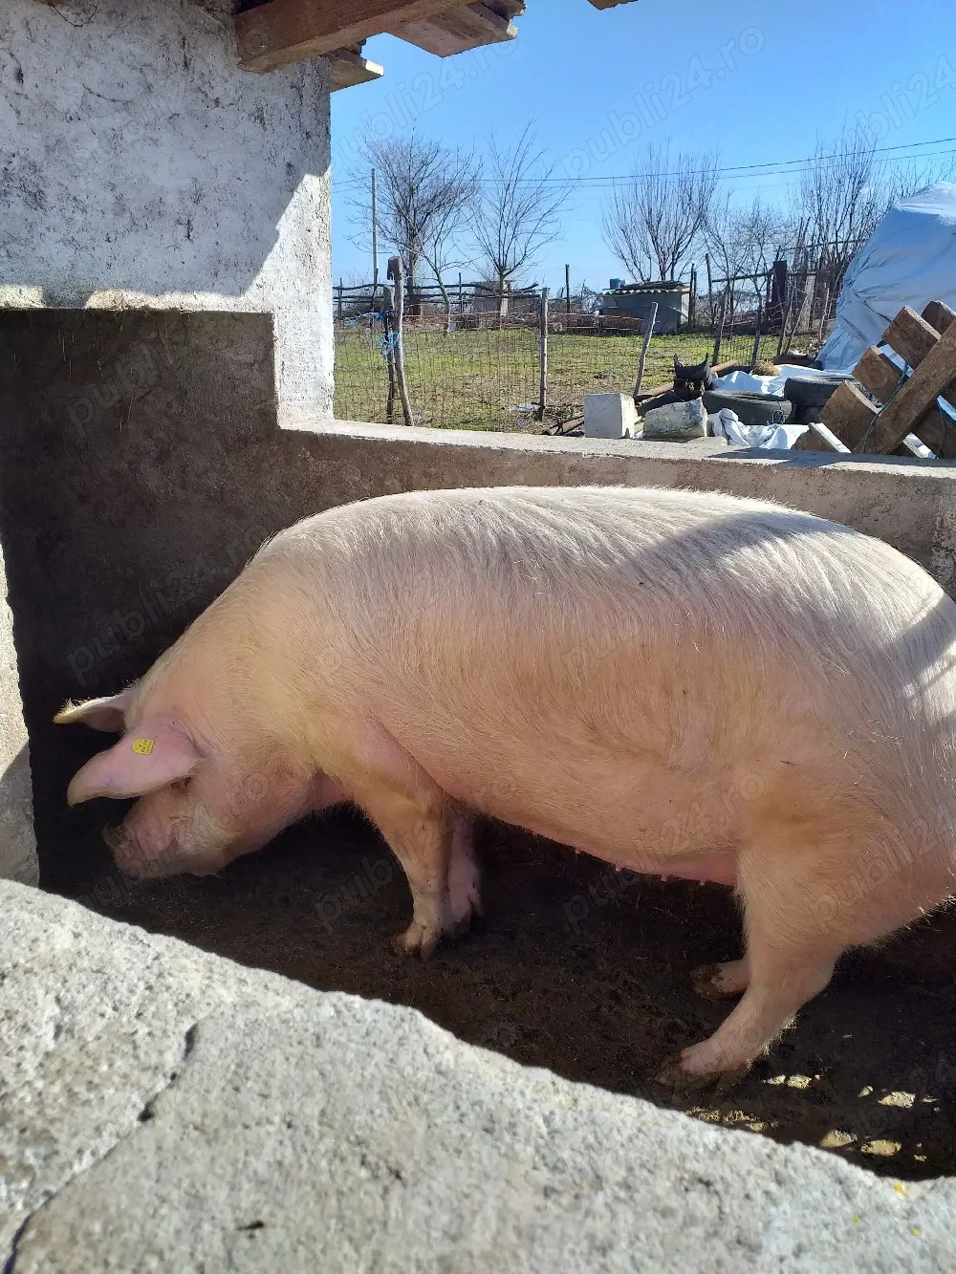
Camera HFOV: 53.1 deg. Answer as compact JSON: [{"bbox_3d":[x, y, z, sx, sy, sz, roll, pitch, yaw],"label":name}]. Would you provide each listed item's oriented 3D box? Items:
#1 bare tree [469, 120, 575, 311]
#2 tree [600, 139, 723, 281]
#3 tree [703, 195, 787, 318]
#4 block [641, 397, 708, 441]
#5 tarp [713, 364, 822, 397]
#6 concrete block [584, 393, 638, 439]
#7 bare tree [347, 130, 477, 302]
[{"bbox_3d":[1.339,-12.894,30.458,3.277,6.136,3.113,0,19,0],"label":"bare tree"},{"bbox_3d":[5.270,-11.484,27.771,3.351,5.130,3.184,0,19,0],"label":"tree"},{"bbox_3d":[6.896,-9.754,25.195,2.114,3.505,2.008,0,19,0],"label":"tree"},{"bbox_3d":[1.103,-1.238,5.423,0.350,0.237,0.220,5,20,14],"label":"block"},{"bbox_3d":[2.328,-2.018,7.661,0.891,0.270,1.100,0,19,0],"label":"tarp"},{"bbox_3d":[0.745,-1.255,5.439,0.220,0.257,0.240,8,21,22],"label":"concrete block"},{"bbox_3d":[-2.001,-12.842,30.475,4.033,6.026,3.831,0,19,0],"label":"bare tree"}]

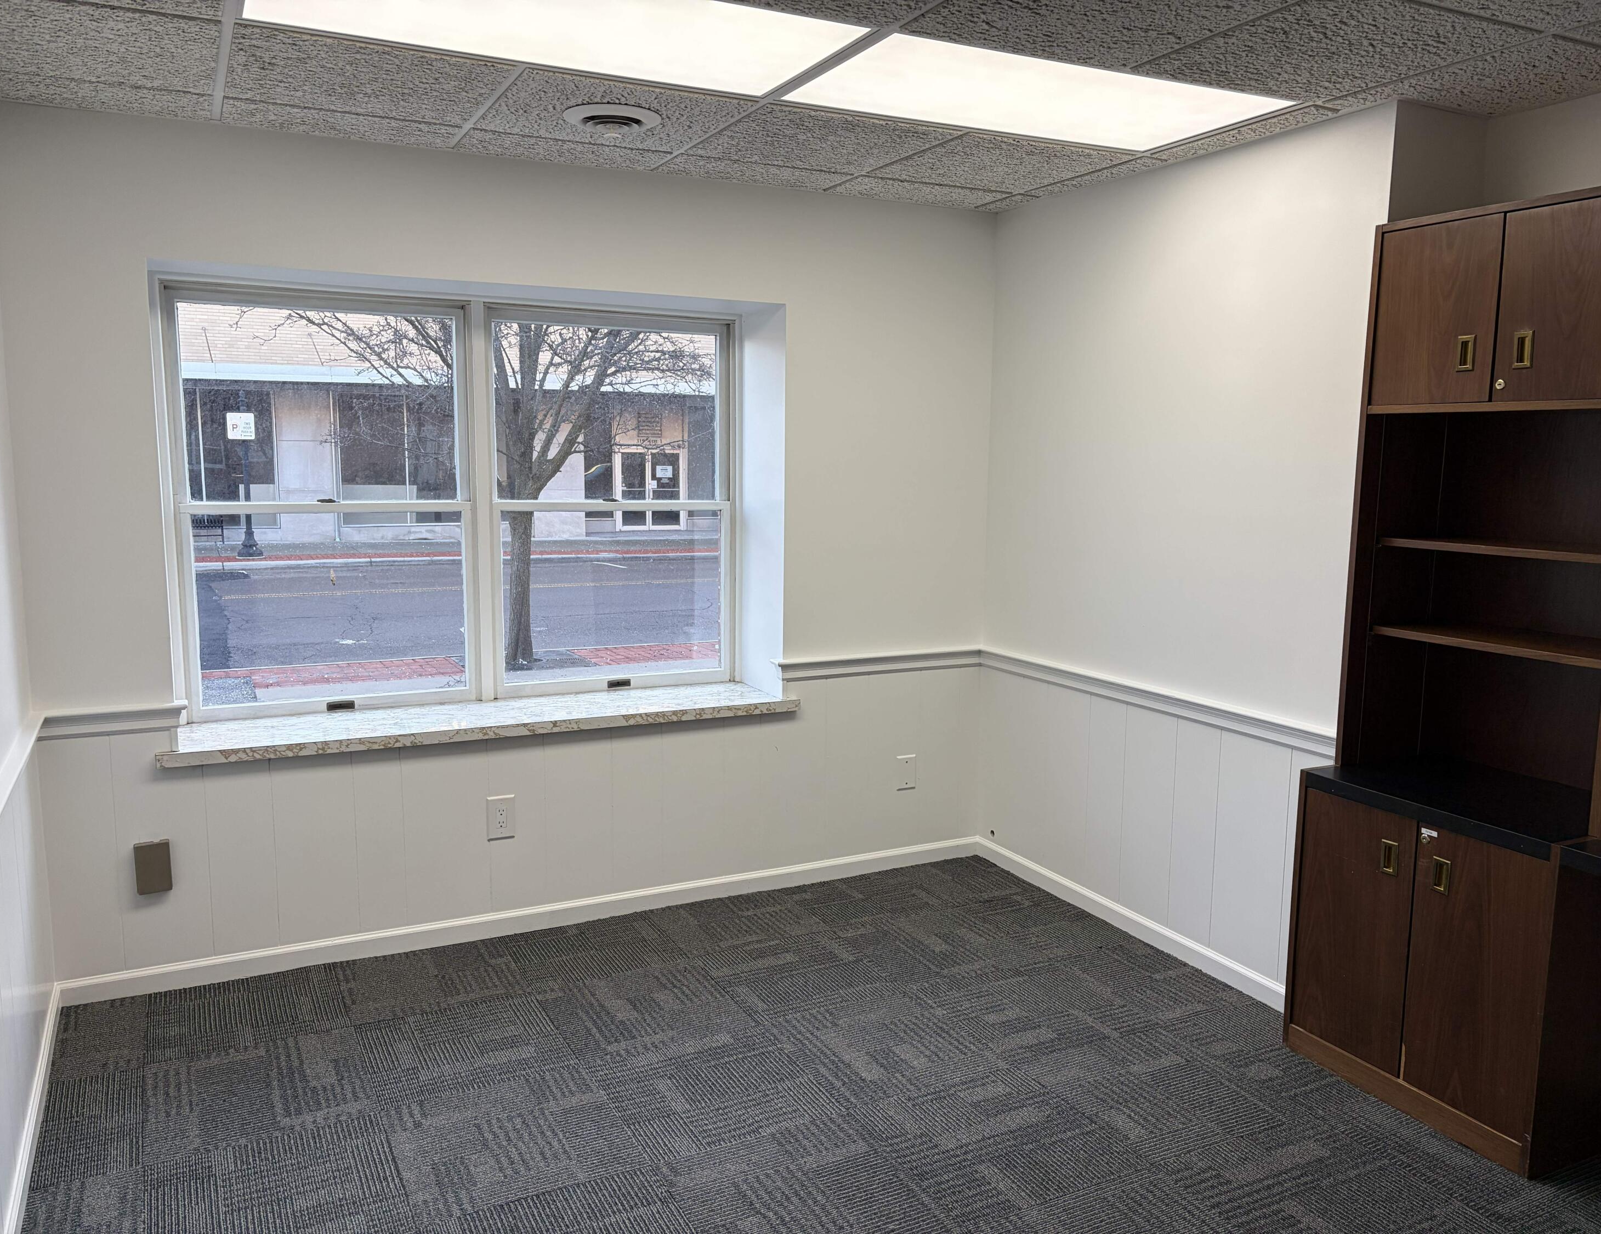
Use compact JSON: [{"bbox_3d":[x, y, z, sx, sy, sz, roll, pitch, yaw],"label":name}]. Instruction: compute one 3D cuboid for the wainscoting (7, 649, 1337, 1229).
[{"bbox_3d":[-0.316,0.707,3.354,3.085,0.816,1.640,-3,9,-26],"label":"wainscoting"}]

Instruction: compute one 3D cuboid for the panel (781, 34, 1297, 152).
[{"bbox_3d":[0.599,-1.300,3.064,1.180,0.050,0.580,-3,9,-26],"label":"panel"}]

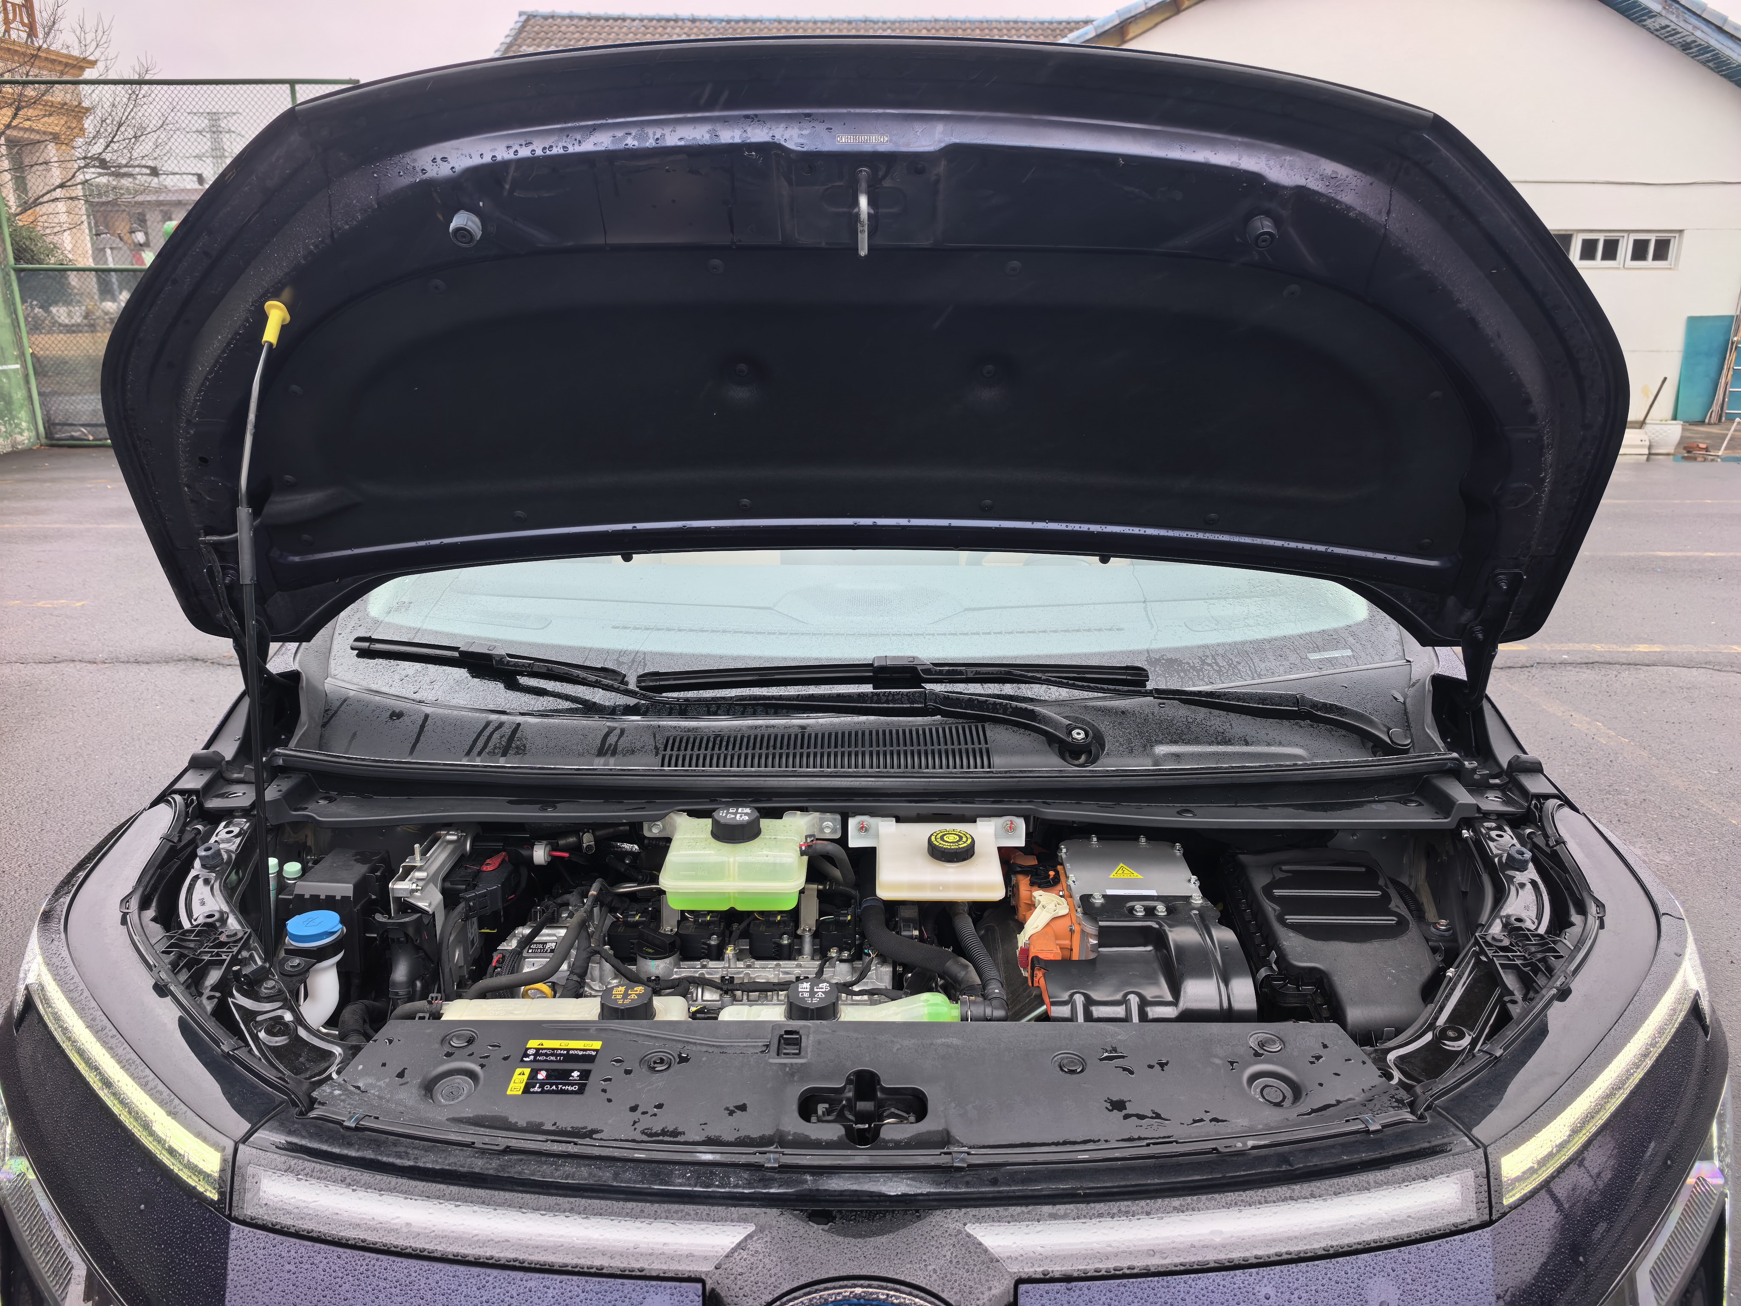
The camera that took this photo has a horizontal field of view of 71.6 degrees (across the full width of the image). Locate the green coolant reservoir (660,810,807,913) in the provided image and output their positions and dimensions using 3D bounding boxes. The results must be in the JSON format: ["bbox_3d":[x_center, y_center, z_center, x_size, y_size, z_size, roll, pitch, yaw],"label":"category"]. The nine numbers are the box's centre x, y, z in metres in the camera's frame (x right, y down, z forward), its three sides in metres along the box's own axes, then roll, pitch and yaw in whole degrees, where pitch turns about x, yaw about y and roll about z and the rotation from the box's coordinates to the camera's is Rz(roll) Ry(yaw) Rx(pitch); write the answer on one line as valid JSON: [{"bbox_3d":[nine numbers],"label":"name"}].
[{"bbox_3d":[-0.139,0.215,1.241,0.140,0.088,0.110,0,15,0],"label":"green coolant reservoir"}]

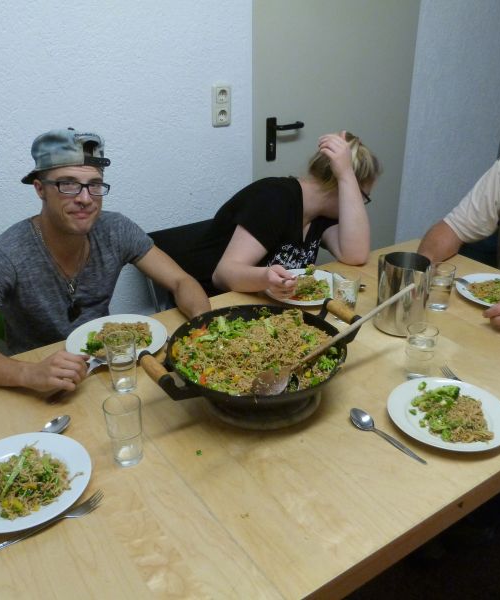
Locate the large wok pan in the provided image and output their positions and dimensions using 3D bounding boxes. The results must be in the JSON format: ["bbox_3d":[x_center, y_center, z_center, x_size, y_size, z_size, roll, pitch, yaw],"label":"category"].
[{"bbox_3d":[0.016,0.123,1.219,0.490,0.140,0.375,-15,30,-28],"label":"large wok pan"}]

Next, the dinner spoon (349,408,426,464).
[{"bbox_3d":[0.268,0.263,1.131,0.042,0.020,0.195,-18,31,-33],"label":"dinner spoon"}]

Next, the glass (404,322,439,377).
[{"bbox_3d":[0.389,0.119,1.321,0.068,0.118,0.068,0,25,0],"label":"glass"}]

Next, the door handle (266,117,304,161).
[{"bbox_3d":[0.143,-0.640,2.311,0.145,0.171,0.065,-17,30,-31],"label":"door handle"}]

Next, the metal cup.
[{"bbox_3d":[0.392,-0.019,1.494,0.134,0.184,0.160,-13,28,-24],"label":"metal cup"}]

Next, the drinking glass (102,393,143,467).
[{"bbox_3d":[-0.224,0.236,1.041,0.064,0.122,0.064,0,26,0],"label":"drinking glass"}]

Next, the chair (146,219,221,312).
[{"bbox_3d":[-0.019,0.174,2.068,0.500,0.820,0.560,-17,30,-31],"label":"chair"}]

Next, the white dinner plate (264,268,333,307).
[{"bbox_3d":[0.160,-0.030,1.702,0.242,0.024,0.242,0,26,0],"label":"white dinner plate"}]

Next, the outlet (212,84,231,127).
[{"bbox_3d":[-0.106,-0.726,2.160,0.081,0.151,0.016,-17,30,-31],"label":"outlet"}]

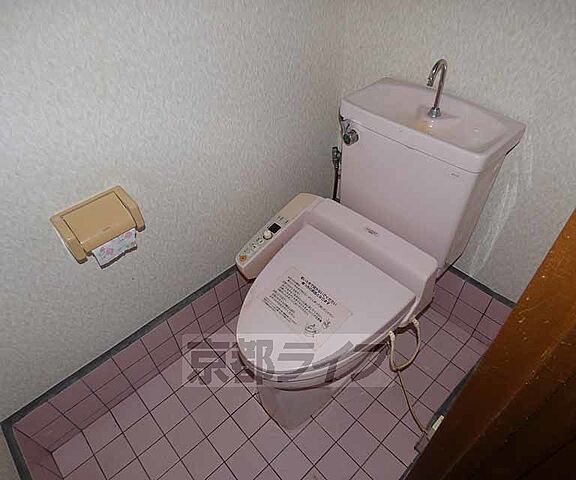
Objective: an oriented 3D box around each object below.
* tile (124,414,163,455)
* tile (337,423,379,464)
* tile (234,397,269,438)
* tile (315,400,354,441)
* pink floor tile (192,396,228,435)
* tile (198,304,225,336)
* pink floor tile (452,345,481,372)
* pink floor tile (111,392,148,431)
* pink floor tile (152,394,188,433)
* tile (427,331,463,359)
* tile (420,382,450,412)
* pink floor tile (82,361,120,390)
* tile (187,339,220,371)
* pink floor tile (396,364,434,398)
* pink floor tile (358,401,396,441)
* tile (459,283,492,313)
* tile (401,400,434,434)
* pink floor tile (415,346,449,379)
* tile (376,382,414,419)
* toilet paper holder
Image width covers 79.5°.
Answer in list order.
[{"bbox_3d":[-0.484,0.657,1.168,0.098,0.010,0.100,-34,50,-28],"label":"tile"},{"bbox_3d":[0.230,0.654,1.112,0.098,0.010,0.100,-34,50,-28],"label":"tile"},{"bbox_3d":[-0.125,0.608,1.191,0.098,0.010,0.100,-34,50,-28],"label":"tile"},{"bbox_3d":[0.159,0.600,1.153,0.098,0.010,0.098,-34,52,-28],"label":"tile"},{"bbox_3d":[-0.264,0.598,1.178,0.098,0.010,0.098,-34,52,-28],"label":"pink floor tile"},{"bbox_3d":[-0.294,0.317,1.345,0.098,0.118,0.010,-34,52,-28],"label":"tile"},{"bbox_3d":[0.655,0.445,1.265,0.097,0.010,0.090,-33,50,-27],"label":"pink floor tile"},{"bbox_3d":[-0.545,0.594,1.197,0.098,0.010,0.098,-34,52,-28],"label":"pink floor tile"},{"bbox_3d":[-0.411,0.609,1.214,0.098,0.010,0.100,-34,50,-28],"label":"pink floor tile"},{"bbox_3d":[0.593,0.400,1.318,0.097,0.010,0.097,-33,50,-27],"label":"tile"},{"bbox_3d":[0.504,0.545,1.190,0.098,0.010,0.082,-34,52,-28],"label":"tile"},{"bbox_3d":[-0.601,0.437,1.119,0.098,0.098,0.010,-34,52,-28],"label":"pink floor tile"},{"bbox_3d":[-0.325,0.441,1.317,0.098,0.010,0.103,-34,52,-28],"label":"tile"},{"bbox_3d":[0.446,0.497,1.226,0.097,0.010,0.097,-33,50,-27],"label":"pink floor tile"},{"bbox_3d":[0.299,0.599,1.146,0.098,0.010,0.098,-34,52,-28],"label":"pink floor tile"},{"bbox_3d":[0.676,0.211,1.246,0.010,0.097,0.097,-33,50,-27],"label":"tile"},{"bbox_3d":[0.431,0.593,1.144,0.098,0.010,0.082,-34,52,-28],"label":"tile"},{"bbox_3d":[0.524,0.459,1.301,0.098,0.010,0.100,-34,50,-28],"label":"pink floor tile"},{"bbox_3d":[0.369,0.542,1.177,0.098,0.010,0.098,-34,52,-28],"label":"tile"},{"bbox_3d":[-0.429,-0.034,0.799,0.163,0.090,0.100,-34,52,-28],"label":"toilet paper holder"}]

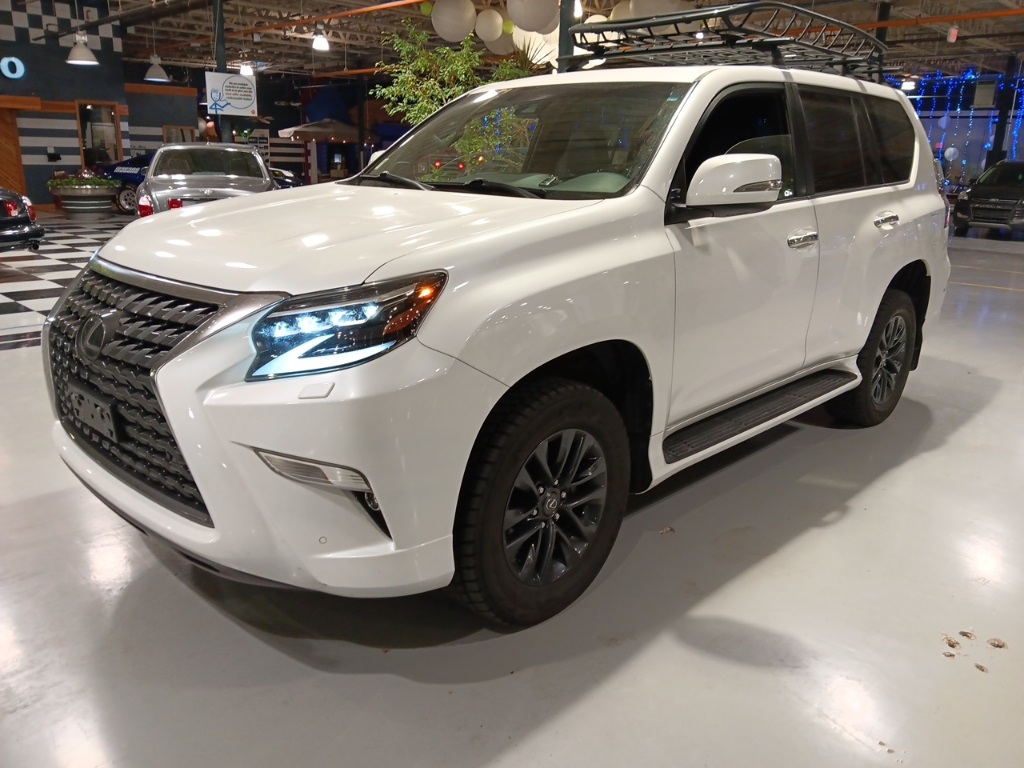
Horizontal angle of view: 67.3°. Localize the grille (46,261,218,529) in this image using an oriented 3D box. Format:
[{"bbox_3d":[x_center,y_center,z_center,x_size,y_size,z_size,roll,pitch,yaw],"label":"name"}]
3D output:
[{"bbox_3d":[-1.117,-0.006,2.223,1.040,0.600,0.210,15,21,42],"label":"grille"}]

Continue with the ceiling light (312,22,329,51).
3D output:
[{"bbox_3d":[-4.830,-8.811,19.500,0.440,0.660,0.440,1,15,0],"label":"ceiling light"}]

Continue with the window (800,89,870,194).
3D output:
[{"bbox_3d":[1.446,-1.095,3.456,0.580,0.475,0.060,-14,4,-44],"label":"window"}]

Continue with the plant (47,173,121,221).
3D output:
[{"bbox_3d":[-9.137,-3.998,16.400,1.380,0.950,1.380,1,15,0],"label":"plant"}]

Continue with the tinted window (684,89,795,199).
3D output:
[{"bbox_3d":[0.858,-0.922,2.881,0.950,0.460,0.060,-14,4,-44],"label":"tinted window"}]

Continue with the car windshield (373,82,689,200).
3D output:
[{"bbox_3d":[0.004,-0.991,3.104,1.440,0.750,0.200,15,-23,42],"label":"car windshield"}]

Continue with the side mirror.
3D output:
[{"bbox_3d":[0.743,-0.681,2.561,0.270,0.180,0.190,15,21,42],"label":"side mirror"}]

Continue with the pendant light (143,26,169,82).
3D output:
[{"bbox_3d":[-6.947,-6.426,15.000,0.480,1.000,0.480,1,15,0],"label":"pendant light"}]

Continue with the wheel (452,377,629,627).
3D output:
[{"bbox_3d":[0.062,0.355,2.402,0.275,0.795,0.795,15,20,41],"label":"wheel"}]

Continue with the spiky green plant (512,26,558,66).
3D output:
[{"bbox_3d":[0.240,-3.914,9.000,0.530,0.520,0.500,2,16,1],"label":"spiky green plant"}]

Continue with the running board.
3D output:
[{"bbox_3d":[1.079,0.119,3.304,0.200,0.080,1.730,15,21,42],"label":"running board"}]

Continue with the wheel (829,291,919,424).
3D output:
[{"bbox_3d":[2.015,-0.146,4.331,0.275,0.795,0.795,15,21,42],"label":"wheel"}]

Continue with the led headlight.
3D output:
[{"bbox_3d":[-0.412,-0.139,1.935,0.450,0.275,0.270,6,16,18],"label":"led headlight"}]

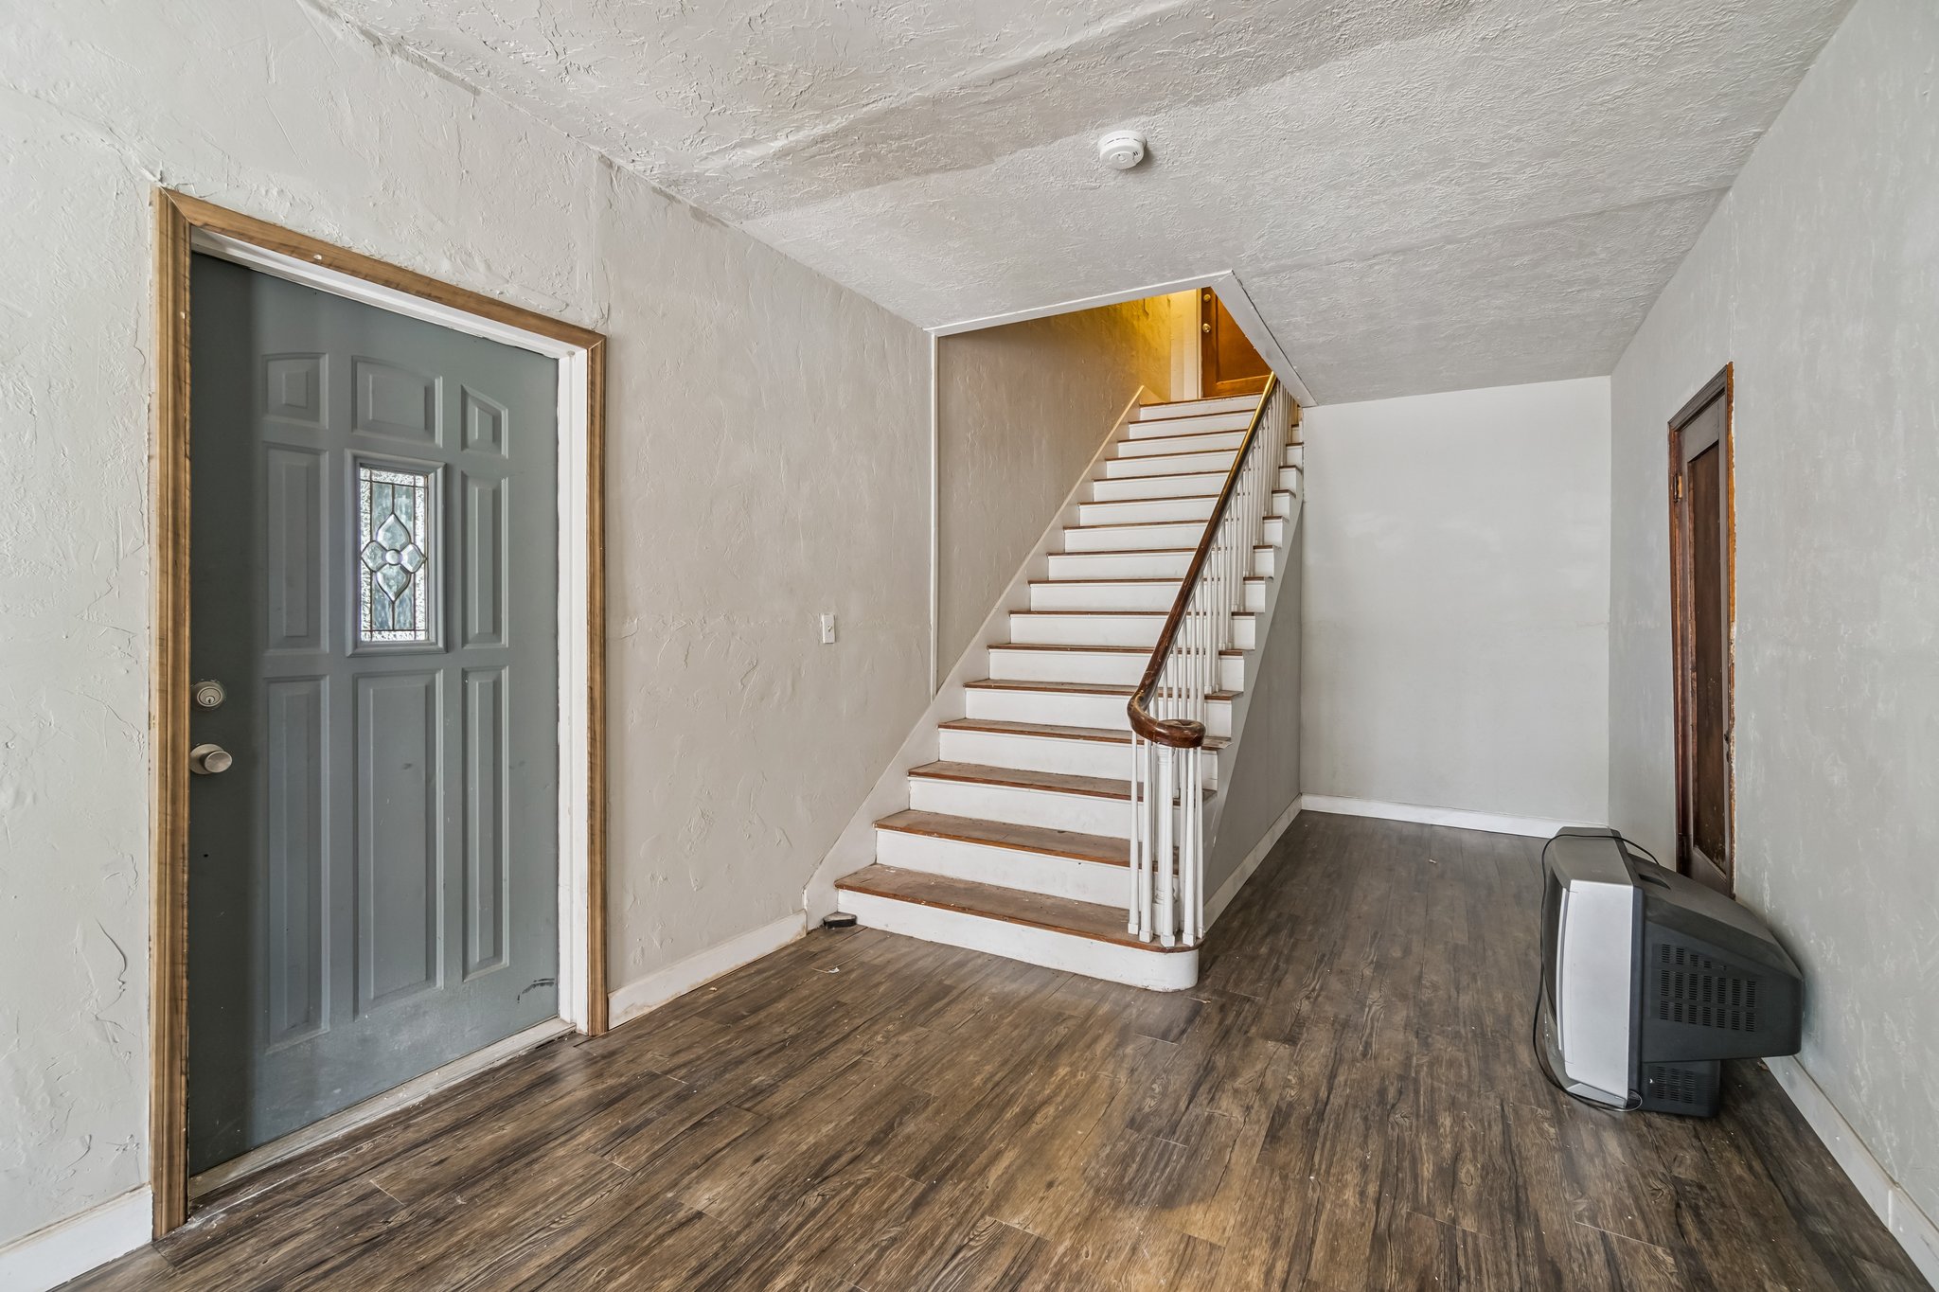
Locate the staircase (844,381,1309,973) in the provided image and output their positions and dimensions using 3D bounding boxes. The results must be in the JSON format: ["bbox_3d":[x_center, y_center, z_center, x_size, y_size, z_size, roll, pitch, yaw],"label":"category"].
[{"bbox_3d":[1.030,-0.469,4.742,1.463,3.173,3.937,1,1,30],"label":"staircase"}]

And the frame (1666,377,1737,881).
[{"bbox_3d":[2.715,0.134,2.936,0.100,2.102,0.874,1,1,31],"label":"frame"}]

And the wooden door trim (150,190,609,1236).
[{"bbox_3d":[-1.396,0.145,2.079,0.040,2.150,1.023,1,1,31],"label":"wooden door trim"}]

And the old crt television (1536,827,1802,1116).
[{"bbox_3d":[2.005,0.912,2.343,0.520,0.590,0.700,1,1,34],"label":"old crt television"}]

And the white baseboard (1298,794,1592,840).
[{"bbox_3d":[2.924,1.057,4.999,1.637,0.102,0.016,1,1,31],"label":"white baseboard"}]

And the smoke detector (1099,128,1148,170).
[{"bbox_3d":[0.451,-1.461,2.383,0.138,0.048,0.138,0,1,0],"label":"smoke detector"}]

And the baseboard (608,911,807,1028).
[{"bbox_3d":[-0.903,1.135,2.906,0.016,0.102,0.874,1,1,31],"label":"baseboard"}]

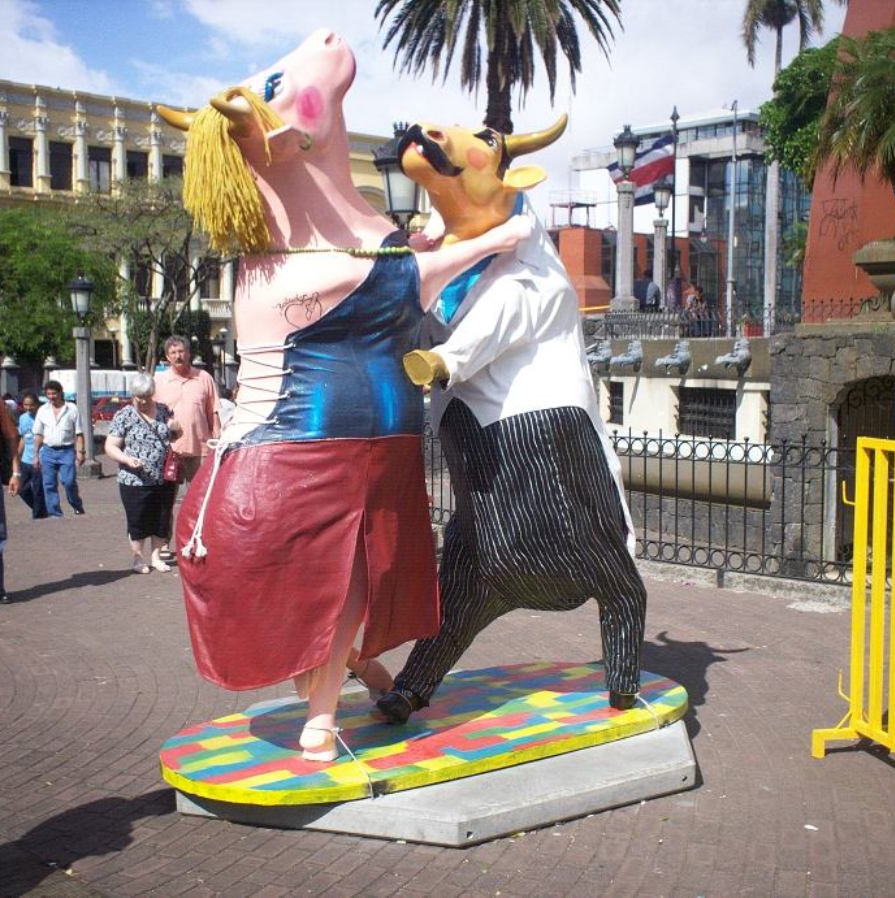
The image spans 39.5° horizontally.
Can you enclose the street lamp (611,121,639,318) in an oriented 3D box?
[{"bbox_3d":[3.053,-3.976,21.500,0.520,3.350,0.520,0,5,0],"label":"street lamp"}]

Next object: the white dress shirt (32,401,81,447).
[{"bbox_3d":[-4.769,-0.311,15.200,0.570,0.560,0.310,-1,5,-11],"label":"white dress shirt"}]

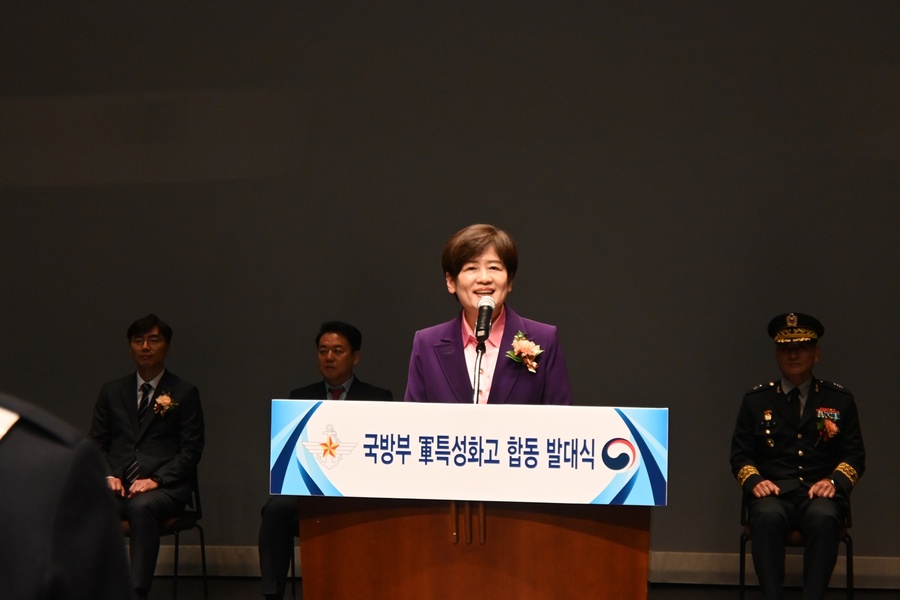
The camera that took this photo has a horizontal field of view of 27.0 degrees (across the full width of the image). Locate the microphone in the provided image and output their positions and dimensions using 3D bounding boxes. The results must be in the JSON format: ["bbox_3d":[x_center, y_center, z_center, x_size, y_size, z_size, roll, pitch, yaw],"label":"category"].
[{"bbox_3d":[0.096,0.055,5.150,0.050,0.050,0.190,2,33,4],"label":"microphone"}]

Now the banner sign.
[{"bbox_3d":[0.047,0.394,4.860,1.028,0.249,0.020,1,0,5],"label":"banner sign"}]

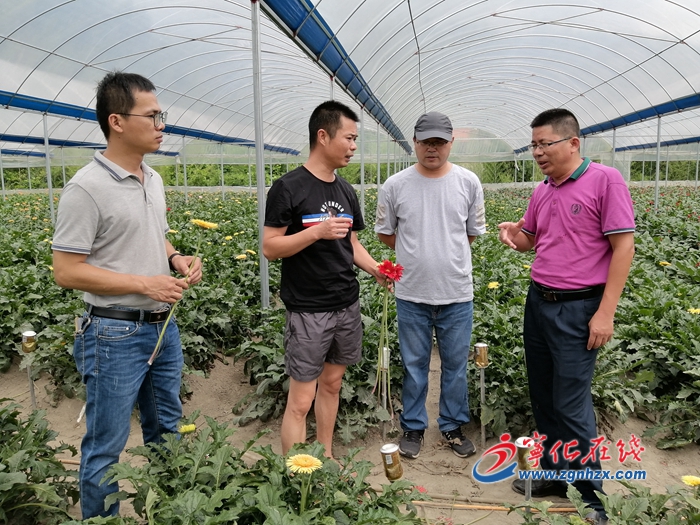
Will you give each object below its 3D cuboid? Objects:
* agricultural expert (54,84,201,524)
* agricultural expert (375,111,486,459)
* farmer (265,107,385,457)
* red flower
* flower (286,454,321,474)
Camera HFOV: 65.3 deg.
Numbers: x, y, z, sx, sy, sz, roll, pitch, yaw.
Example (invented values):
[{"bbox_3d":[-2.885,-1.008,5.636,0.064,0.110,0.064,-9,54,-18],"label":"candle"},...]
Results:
[{"bbox_3d":[-0.686,0.276,1.802,0.460,1.735,0.520,2,9,20],"label":"agricultural expert"},{"bbox_3d":[0.407,0.127,2.743,0.560,1.710,0.370,0,9,6],"label":"agricultural expert"},{"bbox_3d":[-0.108,0.159,2.483,0.560,1.740,0.460,-6,10,-33],"label":"farmer"},{"bbox_3d":[0.178,0.035,2.400,0.122,0.100,0.075,-3,9,-11],"label":"red flower"},{"bbox_3d":[-0.129,0.575,1.550,0.101,0.035,0.101,-1,9,0],"label":"flower"}]

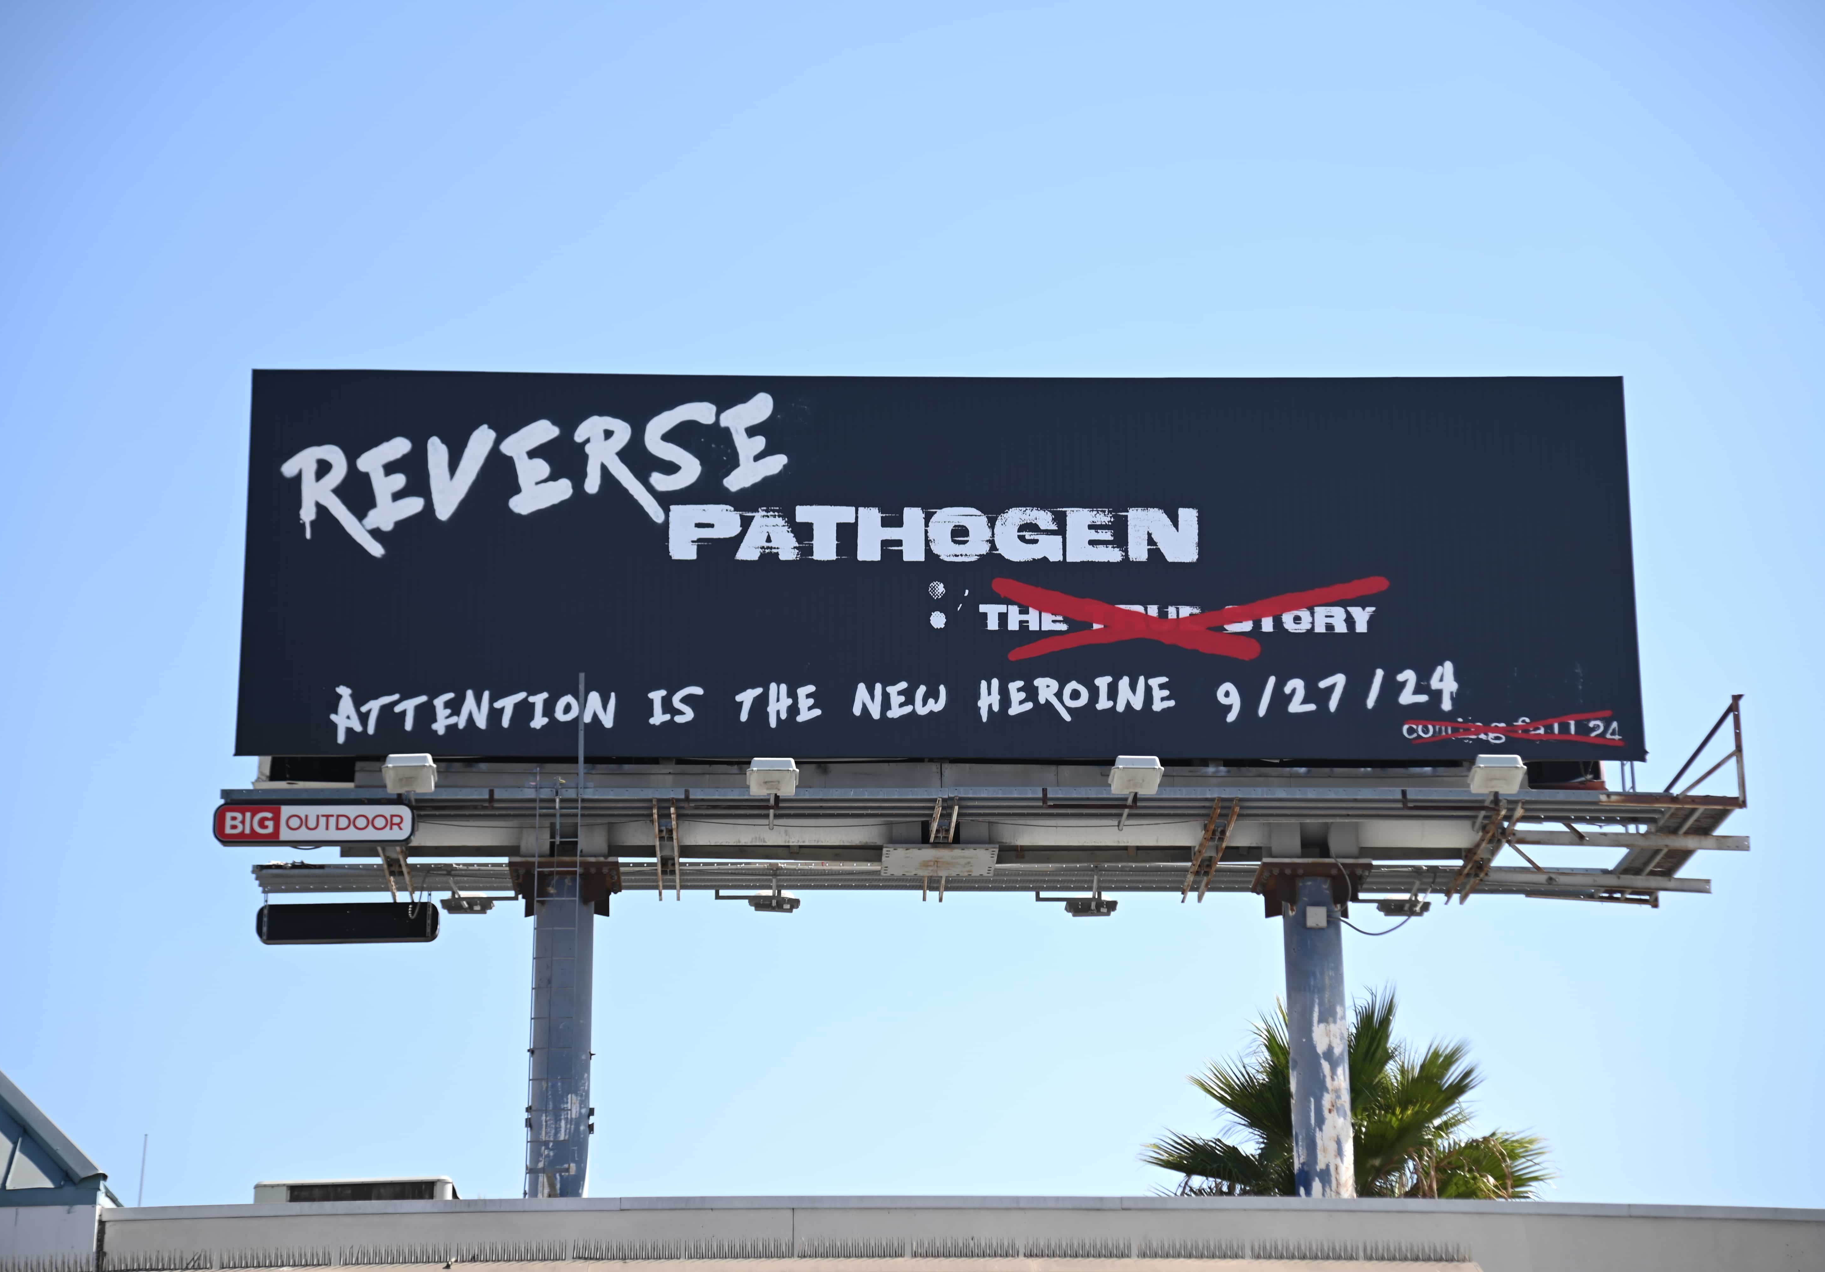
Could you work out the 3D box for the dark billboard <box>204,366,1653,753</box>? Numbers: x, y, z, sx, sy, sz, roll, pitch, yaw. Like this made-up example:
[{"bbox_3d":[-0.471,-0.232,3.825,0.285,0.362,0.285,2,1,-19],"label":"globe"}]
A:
[{"bbox_3d":[0.318,-0.725,43.642,14.650,4.280,0.300,0,-17,-2],"label":"dark billboard"}]

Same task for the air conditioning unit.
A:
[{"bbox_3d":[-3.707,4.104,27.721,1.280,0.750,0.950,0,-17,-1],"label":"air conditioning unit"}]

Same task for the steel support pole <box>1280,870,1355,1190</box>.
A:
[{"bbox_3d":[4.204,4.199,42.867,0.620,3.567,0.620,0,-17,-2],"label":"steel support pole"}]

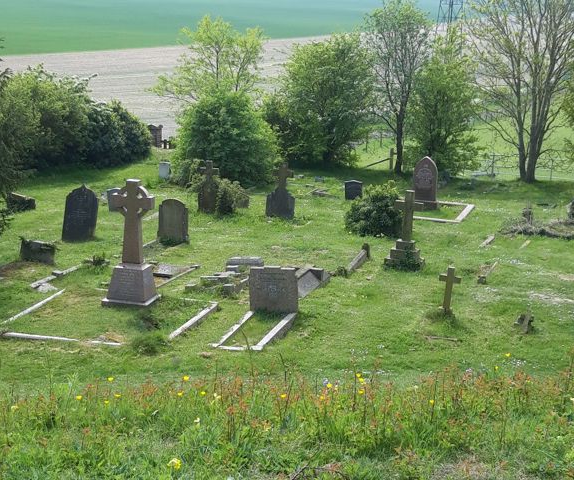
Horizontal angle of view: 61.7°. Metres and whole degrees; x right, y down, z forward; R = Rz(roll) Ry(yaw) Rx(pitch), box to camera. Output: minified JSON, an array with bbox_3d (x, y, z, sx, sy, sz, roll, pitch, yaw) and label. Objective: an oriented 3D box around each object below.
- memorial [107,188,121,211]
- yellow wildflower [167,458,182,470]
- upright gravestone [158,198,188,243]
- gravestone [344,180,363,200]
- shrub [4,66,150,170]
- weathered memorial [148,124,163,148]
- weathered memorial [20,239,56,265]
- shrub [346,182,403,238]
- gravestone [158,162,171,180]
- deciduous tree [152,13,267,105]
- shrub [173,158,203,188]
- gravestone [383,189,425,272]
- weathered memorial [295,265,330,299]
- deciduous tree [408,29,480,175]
[{"bbox_3d":[-5.125,-1.229,14.841,0.680,0.720,0.120,5,14,14],"label":"memorial"},{"bbox_3d":[-0.480,0.957,2.050,0.058,0.050,0.052,5,14,15],"label":"yellow wildflower"},{"bbox_3d":[-2.974,-0.495,12.552,0.772,1.112,0.165,7,17,19],"label":"upright gravestone"},{"bbox_3d":[2.265,-1.644,16.050,0.540,0.640,0.120,5,14,15],"label":"gravestone"},{"bbox_3d":[-11.885,-6.897,27.306,8.000,5.300,4.500,5,16,15],"label":"shrub"},{"bbox_3d":[-7.671,-6.029,28.000,0.850,1.450,0.300,5,14,12],"label":"weathered memorial"},{"bbox_3d":[-5.326,0.247,10.349,0.740,0.480,0.140,7,14,19],"label":"weathered memorial"},{"bbox_3d":[2.295,-0.817,12.384,1.300,1.230,1.200,5,14,14],"label":"shrub"},{"bbox_3d":[-5.741,-3.264,22.493,0.520,0.820,0.200,5,16,17],"label":"gravestone"},{"bbox_3d":[-3.703,-7.103,24.544,5.200,7.300,4.600,1,15,0],"label":"deciduous tree"},{"bbox_3d":[-4.338,-3.047,21.049,1.300,1.150,1.100,1,15,0],"label":"shrub"},{"bbox_3d":[2.748,-0.256,11.017,0.845,1.751,0.742,5,16,13],"label":"gravestone"},{"bbox_3d":[0.413,0.730,8.450,0.450,0.360,0.720,7,15,21],"label":"weathered memorial"},{"bbox_3d":[6.933,-6.147,21.975,3.200,6.300,3.000,1,15,0],"label":"deciduous tree"}]

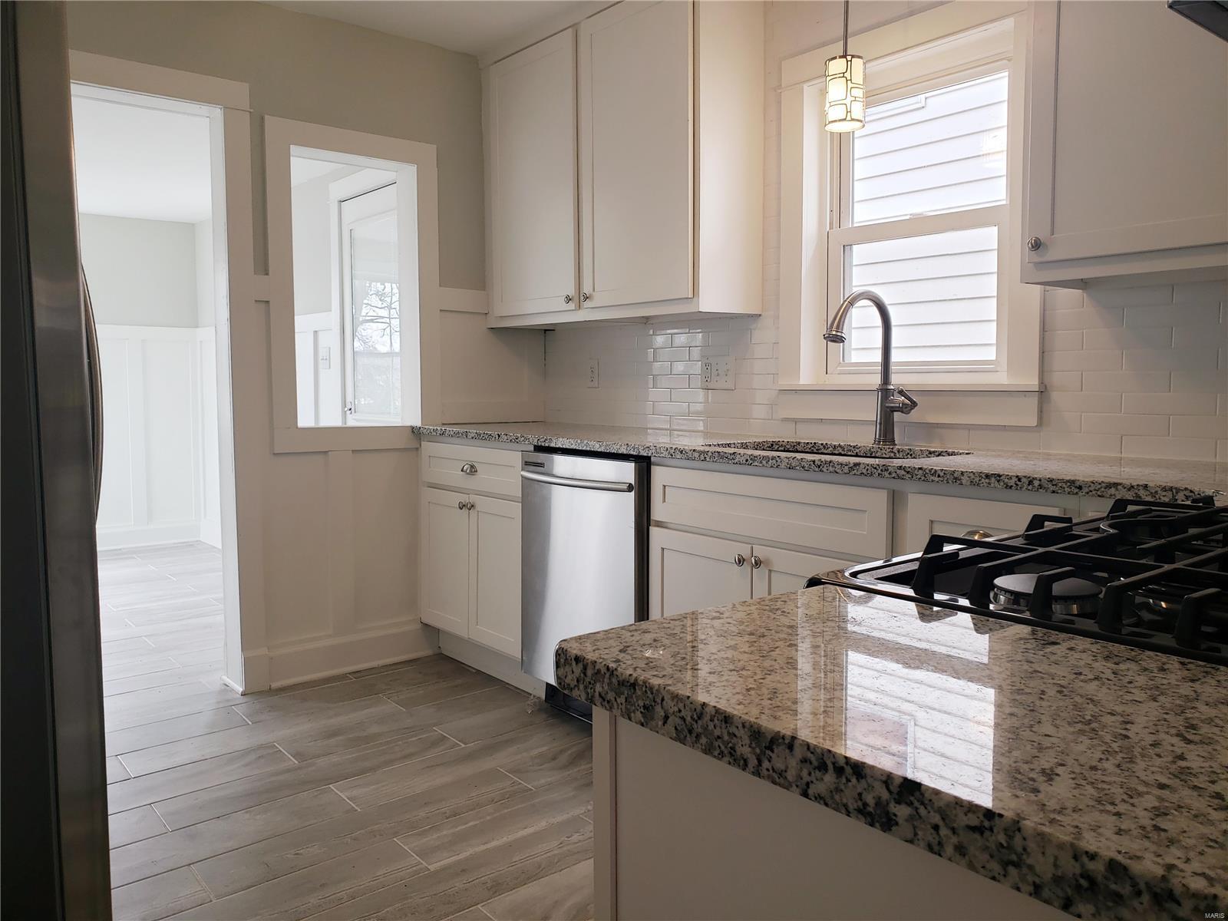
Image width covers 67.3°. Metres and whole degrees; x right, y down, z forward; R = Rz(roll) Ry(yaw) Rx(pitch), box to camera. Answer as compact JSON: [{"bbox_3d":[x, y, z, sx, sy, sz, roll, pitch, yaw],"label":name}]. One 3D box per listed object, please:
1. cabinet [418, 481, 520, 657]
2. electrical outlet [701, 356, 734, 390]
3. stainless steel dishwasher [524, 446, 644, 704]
[{"bbox_3d":[-0.298,0.387,3.629,0.605,0.559,0.784,-4,7,-39],"label":"cabinet"},{"bbox_3d":[0.365,-0.307,3.241,0.008,0.117,0.168,-4,7,-39],"label":"electrical outlet"},{"bbox_3d":[0.117,0.408,3.072,0.620,0.887,0.594,-4,7,-39],"label":"stainless steel dishwasher"}]

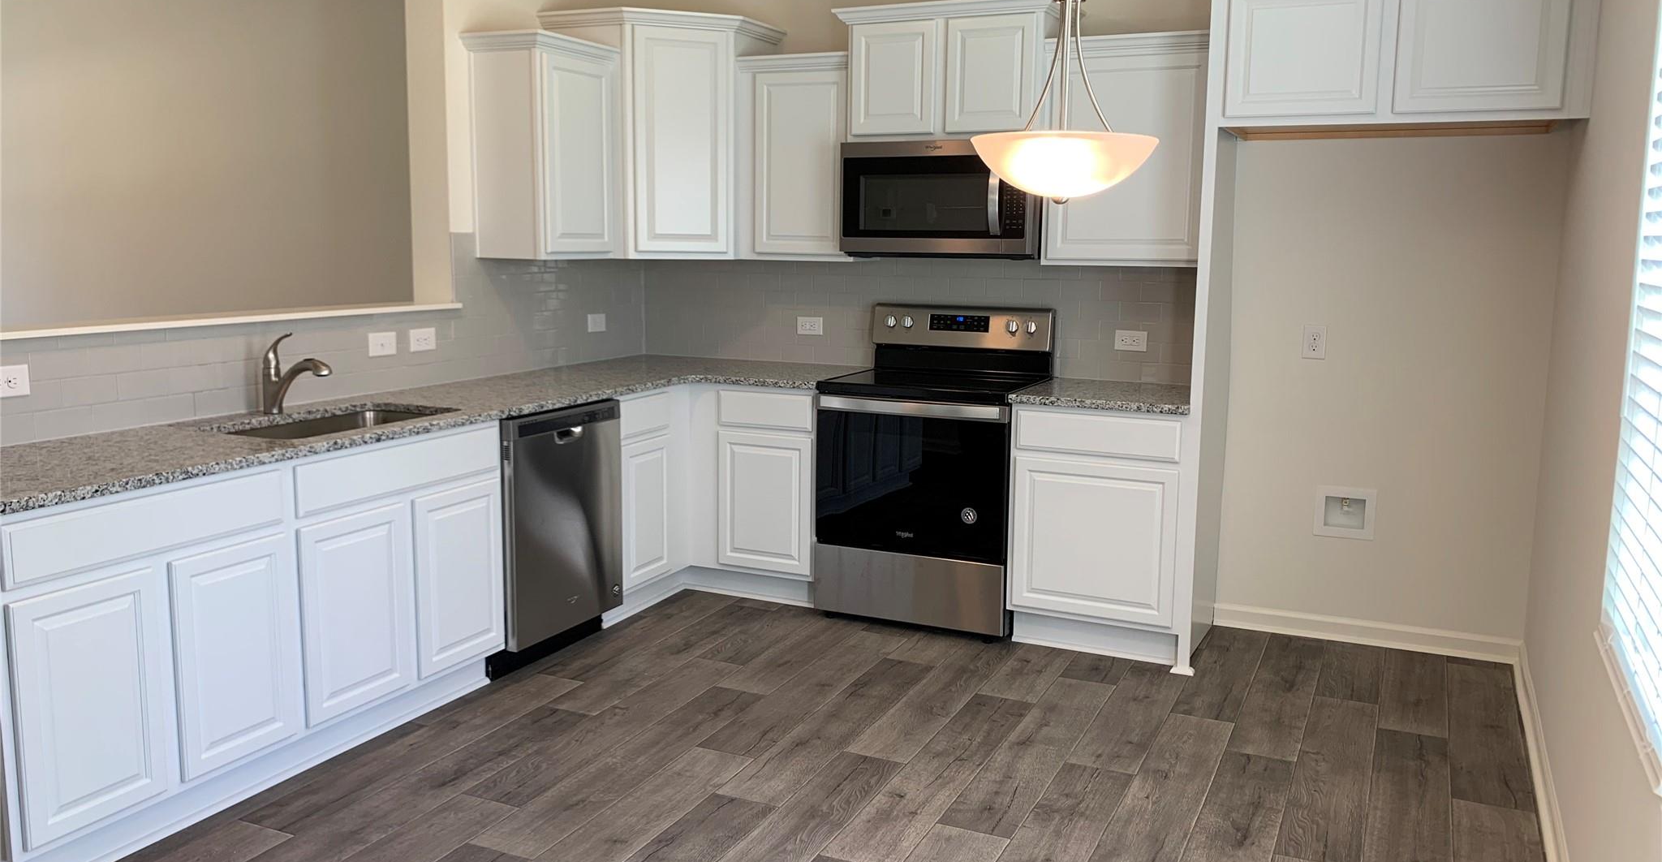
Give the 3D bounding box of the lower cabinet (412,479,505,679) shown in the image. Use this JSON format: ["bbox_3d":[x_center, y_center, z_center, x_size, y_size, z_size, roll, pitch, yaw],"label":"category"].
[{"bbox_3d":[-1.330,0.417,3.848,0.500,0.529,0.362,5,10,25],"label":"lower cabinet"}]

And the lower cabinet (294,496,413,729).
[{"bbox_3d":[-1.504,0.471,3.479,0.500,0.529,0.360,5,10,25],"label":"lower cabinet"}]

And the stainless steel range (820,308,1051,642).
[{"bbox_3d":[0.407,0.125,4.885,0.757,1.192,0.645,5,10,24],"label":"stainless steel range"}]

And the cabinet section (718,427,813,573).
[{"bbox_3d":[-0.150,0.252,5.143,0.408,0.543,0.524,5,10,25],"label":"cabinet section"}]

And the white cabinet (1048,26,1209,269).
[{"bbox_3d":[1.104,-0.991,4.490,0.610,0.790,0.355,5,10,25],"label":"white cabinet"}]

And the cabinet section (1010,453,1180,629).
[{"bbox_3d":[1.026,0.348,4.598,0.566,0.543,0.524,5,10,25],"label":"cabinet section"}]

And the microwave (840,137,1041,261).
[{"bbox_3d":[0.460,-0.902,4.862,0.759,0.435,0.405,5,10,24],"label":"microwave"}]

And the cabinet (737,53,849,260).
[{"bbox_3d":[-0.102,-1.091,5.044,0.528,0.790,0.355,5,10,25],"label":"cabinet"}]

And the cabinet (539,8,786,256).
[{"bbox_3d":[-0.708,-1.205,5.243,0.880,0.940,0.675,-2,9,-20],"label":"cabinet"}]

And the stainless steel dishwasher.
[{"bbox_3d":[-1.162,0.340,4.433,0.608,0.872,0.601,5,10,24],"label":"stainless steel dishwasher"}]

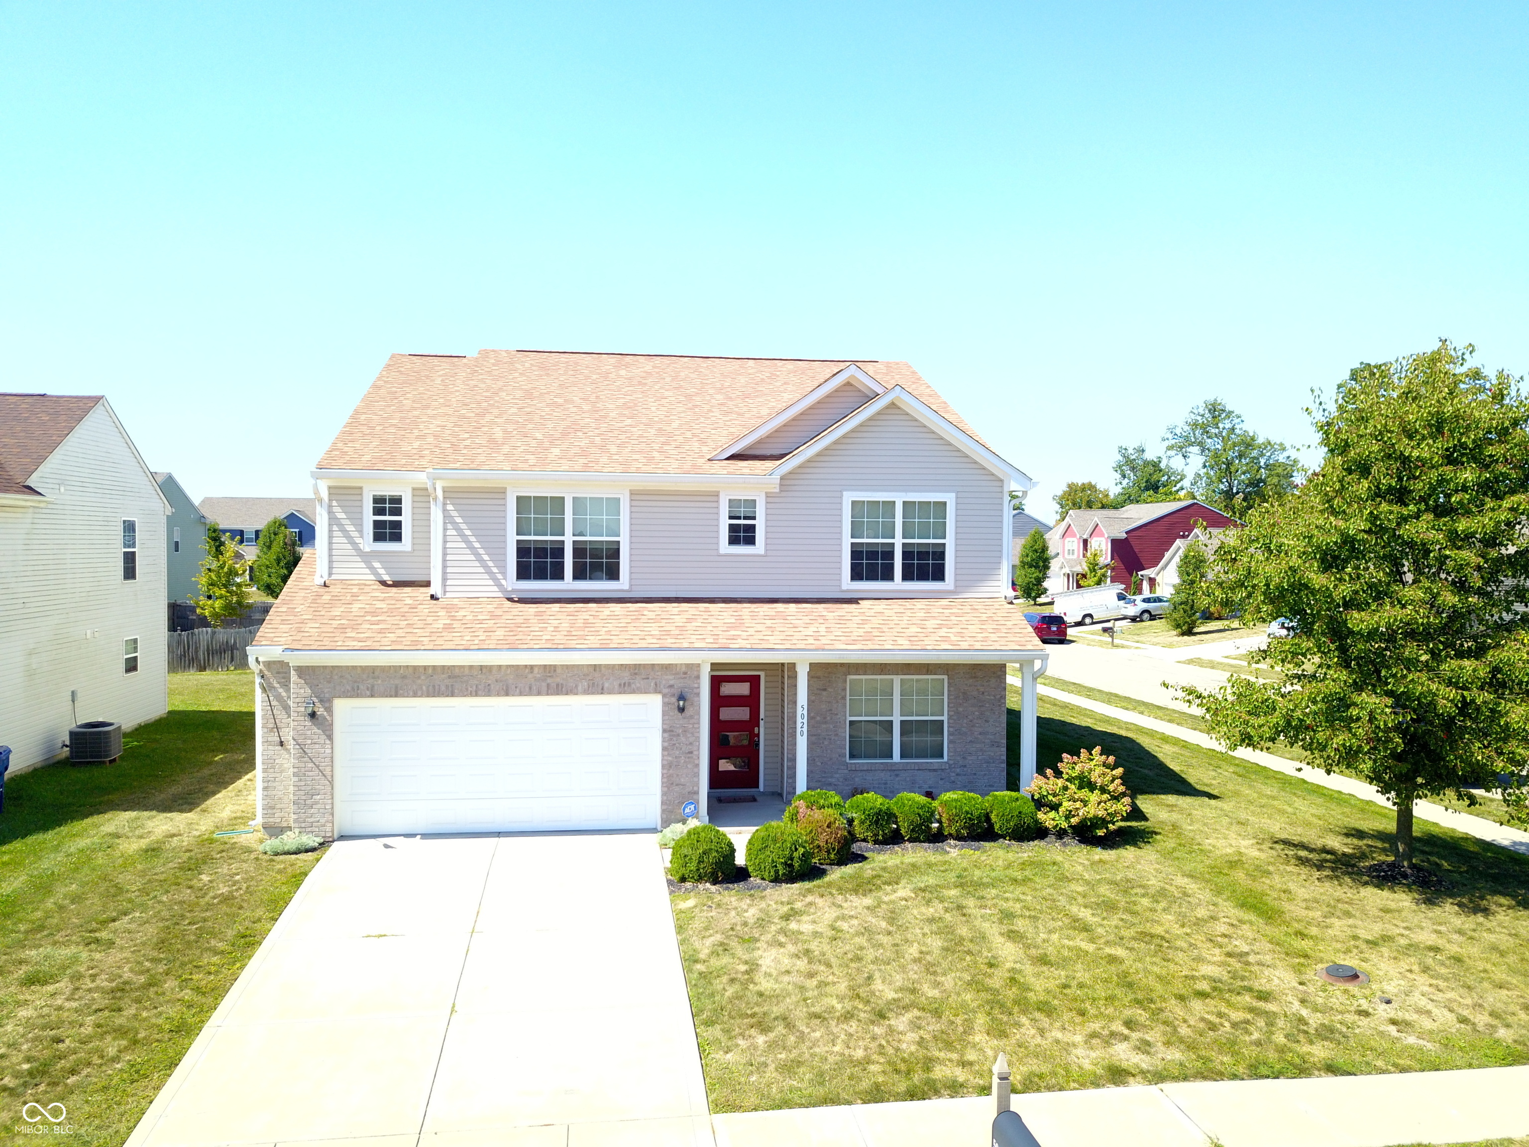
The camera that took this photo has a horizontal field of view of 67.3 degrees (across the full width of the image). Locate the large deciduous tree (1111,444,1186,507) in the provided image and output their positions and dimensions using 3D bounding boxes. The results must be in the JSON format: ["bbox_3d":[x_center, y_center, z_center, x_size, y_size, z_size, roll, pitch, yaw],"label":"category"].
[{"bbox_3d":[46.303,-7.297,140.255,10.000,17.014,10.000,0,2,-8],"label":"large deciduous tree"}]

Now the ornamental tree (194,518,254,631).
[{"bbox_3d":[-23.782,0.705,50.565,2.600,5.670,2.600,0,2,-7],"label":"ornamental tree"}]

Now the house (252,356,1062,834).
[{"bbox_3d":[-2.448,-0.550,25.072,12.350,8.750,15.850,0,2,-8],"label":"house"}]

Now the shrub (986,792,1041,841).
[{"bbox_3d":[3.879,3.795,17.930,0.860,0.770,0.860,0,2,-8],"label":"shrub"}]

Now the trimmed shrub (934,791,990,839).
[{"bbox_3d":[3.076,3.744,17.817,0.820,0.760,0.820,0,2,-8],"label":"trimmed shrub"}]

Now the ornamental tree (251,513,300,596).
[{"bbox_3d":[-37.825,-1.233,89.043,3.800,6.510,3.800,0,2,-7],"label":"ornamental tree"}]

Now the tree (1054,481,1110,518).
[{"bbox_3d":[36.598,-4.762,131.964,7.500,11.750,7.500,0,2,-7],"label":"tree"}]

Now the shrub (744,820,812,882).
[{"bbox_3d":[0.197,3.826,15.803,0.930,0.830,0.930,0,2,-8],"label":"shrub"}]

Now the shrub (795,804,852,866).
[{"bbox_3d":[0.857,3.802,16.652,0.840,0.830,0.840,0,2,-8],"label":"shrub"}]

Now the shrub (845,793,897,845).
[{"bbox_3d":[1.640,3.747,17.617,0.820,0.780,0.820,0,2,-8],"label":"shrub"}]

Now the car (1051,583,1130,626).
[{"bbox_3d":[22.734,2.318,78.200,5.700,2.250,2.000,-6,2,-7],"label":"car"}]

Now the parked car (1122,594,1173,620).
[{"bbox_3d":[25.991,2.153,75.140,4.650,1.710,1.840,-6,3,-8],"label":"parked car"}]

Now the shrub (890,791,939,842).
[{"bbox_3d":[2.321,3.758,17.712,0.800,0.780,0.800,0,2,-8],"label":"shrub"}]

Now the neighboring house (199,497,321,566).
[{"bbox_3d":[-45.175,-3.056,106.457,13.000,8.400,13.500,0,2,-8],"label":"neighboring house"}]

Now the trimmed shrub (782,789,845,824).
[{"bbox_3d":[0.770,3.770,18.050,0.970,0.800,0.930,0,2,-7],"label":"trimmed shrub"}]

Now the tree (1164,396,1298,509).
[{"bbox_3d":[52.841,-9.124,130.321,15.300,21.382,15.300,0,2,-8],"label":"tree"}]

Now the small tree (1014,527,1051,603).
[{"bbox_3d":[21.822,-0.620,93.553,3.000,6.250,3.000,0,2,-7],"label":"small tree"}]

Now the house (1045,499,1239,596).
[{"bbox_3d":[31.454,-1.738,95.639,11.800,8.000,14.500,0,2,-7],"label":"house"}]

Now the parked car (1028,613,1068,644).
[{"bbox_3d":[17.075,3.225,72.056,2.020,1.780,5.170,0,2,-8],"label":"parked car"}]

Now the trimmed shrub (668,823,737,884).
[{"bbox_3d":[-0.860,3.910,16.150,0.950,0.850,0.930,0,2,-7],"label":"trimmed shrub"}]

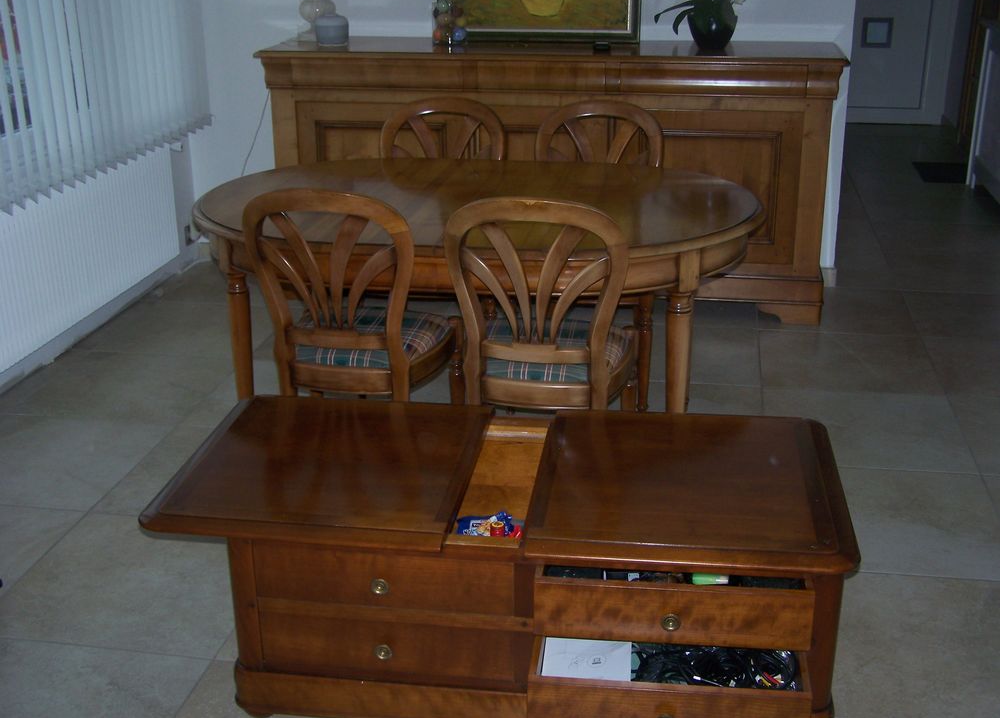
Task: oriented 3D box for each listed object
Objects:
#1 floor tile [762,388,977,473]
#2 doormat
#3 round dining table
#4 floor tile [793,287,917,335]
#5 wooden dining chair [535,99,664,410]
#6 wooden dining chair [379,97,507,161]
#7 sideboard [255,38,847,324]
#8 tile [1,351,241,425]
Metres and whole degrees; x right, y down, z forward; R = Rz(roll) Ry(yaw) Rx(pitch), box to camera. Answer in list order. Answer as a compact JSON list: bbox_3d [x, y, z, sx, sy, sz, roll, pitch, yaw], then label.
[{"bbox_3d":[1.151,0.221,3.672,0.605,0.010,0.600,3,21,10],"label":"floor tile"},{"bbox_3d":[2.818,-1.167,7.204,0.420,0.012,0.640,3,21,10],"label":"doormat"},{"bbox_3d":[-0.080,-0.122,3.546,1.720,0.760,1.160,3,21,10],"label":"round dining table"},{"bbox_3d":[1.363,-0.200,4.766,0.605,0.010,0.600,3,21,10],"label":"floor tile"},{"bbox_3d":[0.307,-0.355,3.888,0.455,0.940,0.510,3,21,10],"label":"wooden dining chair"},{"bbox_3d":[-0.226,-0.392,3.999,0.460,0.945,0.510,3,21,10],"label":"wooden dining chair"},{"bbox_3d":[0.203,-0.761,4.808,2.280,1.045,0.560,3,21,10],"label":"sideboard"},{"bbox_3d":[-1.292,0.099,4.100,0.610,0.010,0.600,3,21,10],"label":"tile"}]

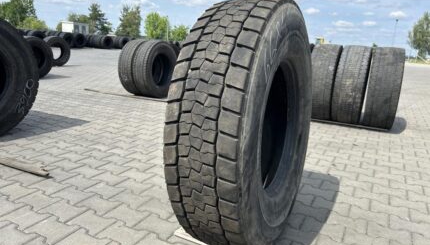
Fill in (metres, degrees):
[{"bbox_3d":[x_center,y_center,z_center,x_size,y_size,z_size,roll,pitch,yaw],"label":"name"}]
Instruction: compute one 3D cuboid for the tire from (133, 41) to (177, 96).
[{"bbox_3d":[-1.050,-0.947,5.795,0.300,1.010,1.010,9,14,24],"label":"tire"}]

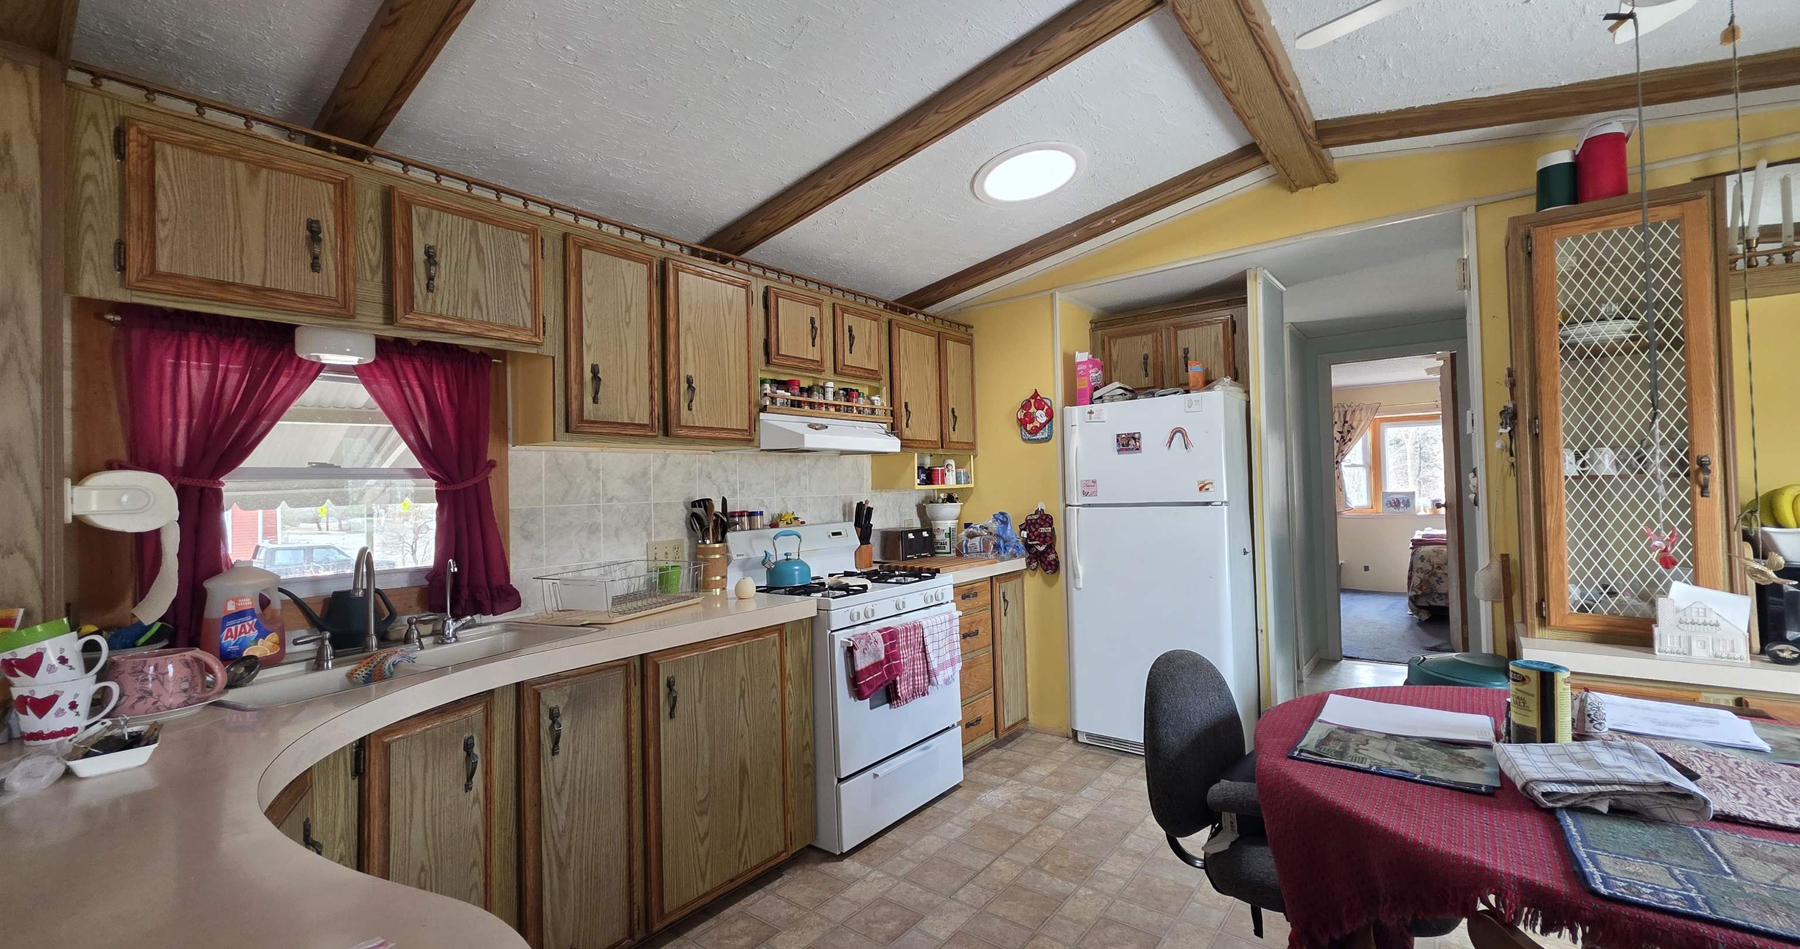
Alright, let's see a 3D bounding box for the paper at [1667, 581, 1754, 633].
[{"bbox_3d":[2.227,0.384,1.864,0.145,0.140,0.020,11,7,40],"label":"paper"}]

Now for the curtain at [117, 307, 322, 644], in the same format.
[{"bbox_3d":[-1.665,0.028,1.694,0.090,0.820,0.390,-2,-1,40],"label":"curtain"}]

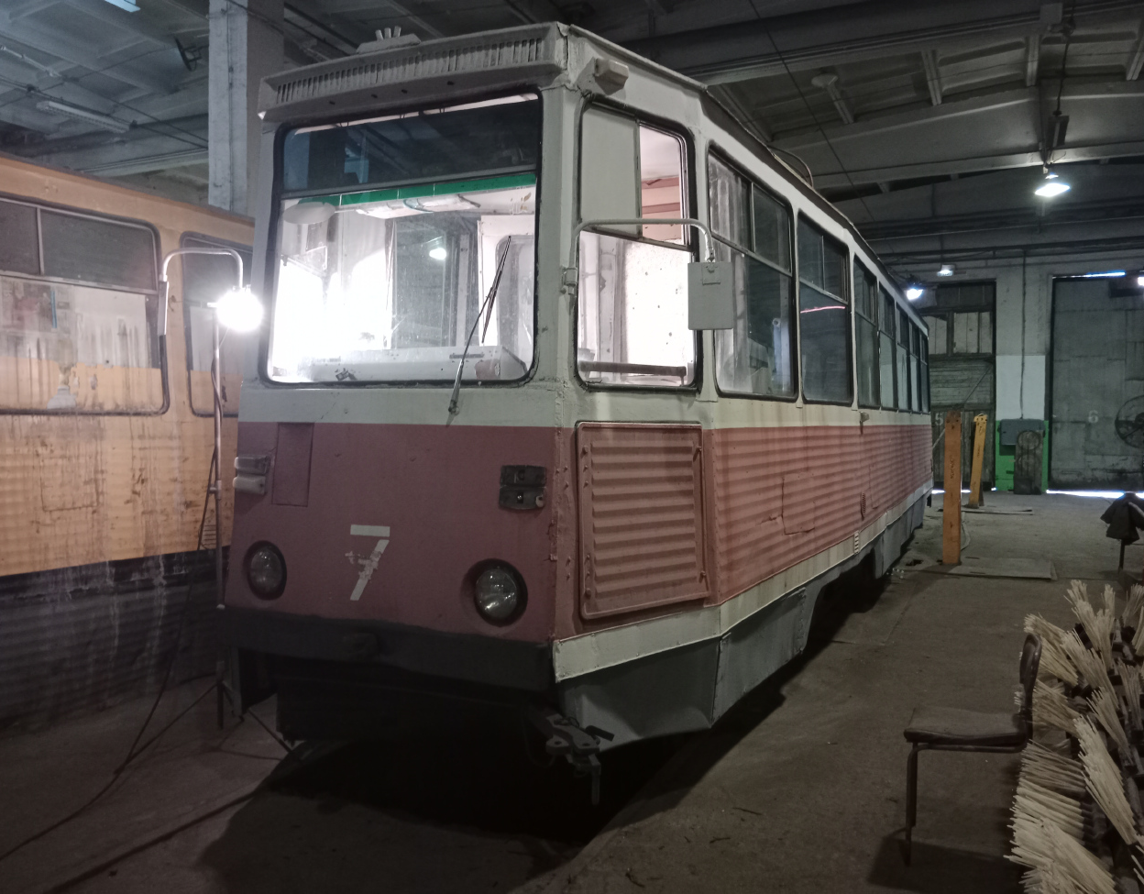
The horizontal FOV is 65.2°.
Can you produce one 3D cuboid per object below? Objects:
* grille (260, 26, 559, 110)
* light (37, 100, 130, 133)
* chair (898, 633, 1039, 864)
[{"bbox_3d":[-0.672,-1.530,3.670,1.380,0.160,0.110,1,2,24],"label":"grille"},{"bbox_3d":[-6.840,-4.650,12.600,0.230,0.130,1.250,1,2,28],"label":"light"},{"bbox_3d":[1.450,1.070,3.260,0.470,0.790,0.370,1,2,13],"label":"chair"}]

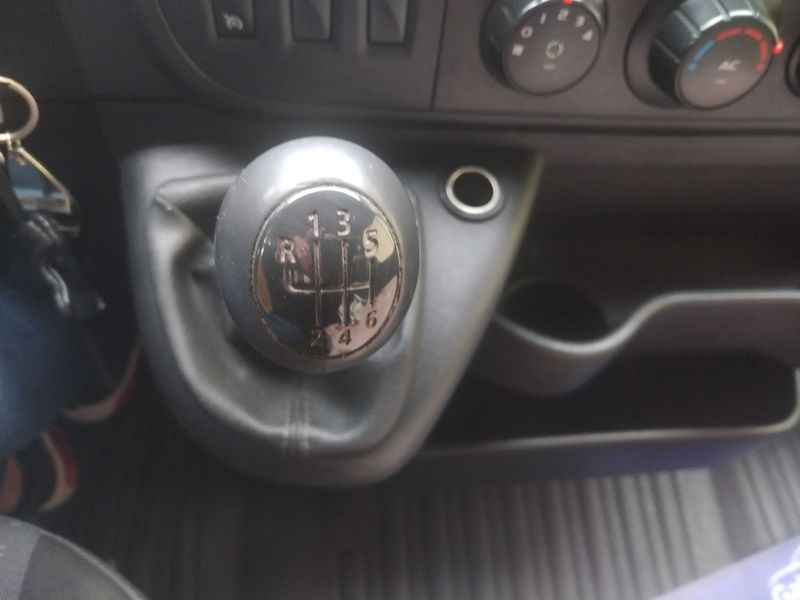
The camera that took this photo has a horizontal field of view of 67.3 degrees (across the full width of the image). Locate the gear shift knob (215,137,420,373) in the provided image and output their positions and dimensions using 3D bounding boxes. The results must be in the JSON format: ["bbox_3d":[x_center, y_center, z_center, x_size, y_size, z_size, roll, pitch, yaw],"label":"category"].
[{"bbox_3d":[-0.024,-0.012,0.171,0.055,0.067,0.061,-2,85,-12],"label":"gear shift knob"}]

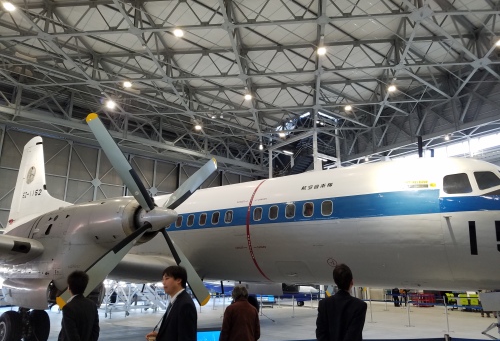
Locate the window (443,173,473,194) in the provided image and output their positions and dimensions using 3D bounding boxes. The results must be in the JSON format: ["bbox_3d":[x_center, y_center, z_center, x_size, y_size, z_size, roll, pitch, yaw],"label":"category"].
[{"bbox_3d":[3.847,0.246,6.944,0.470,0.410,0.060,-4,-36,28],"label":"window"}]

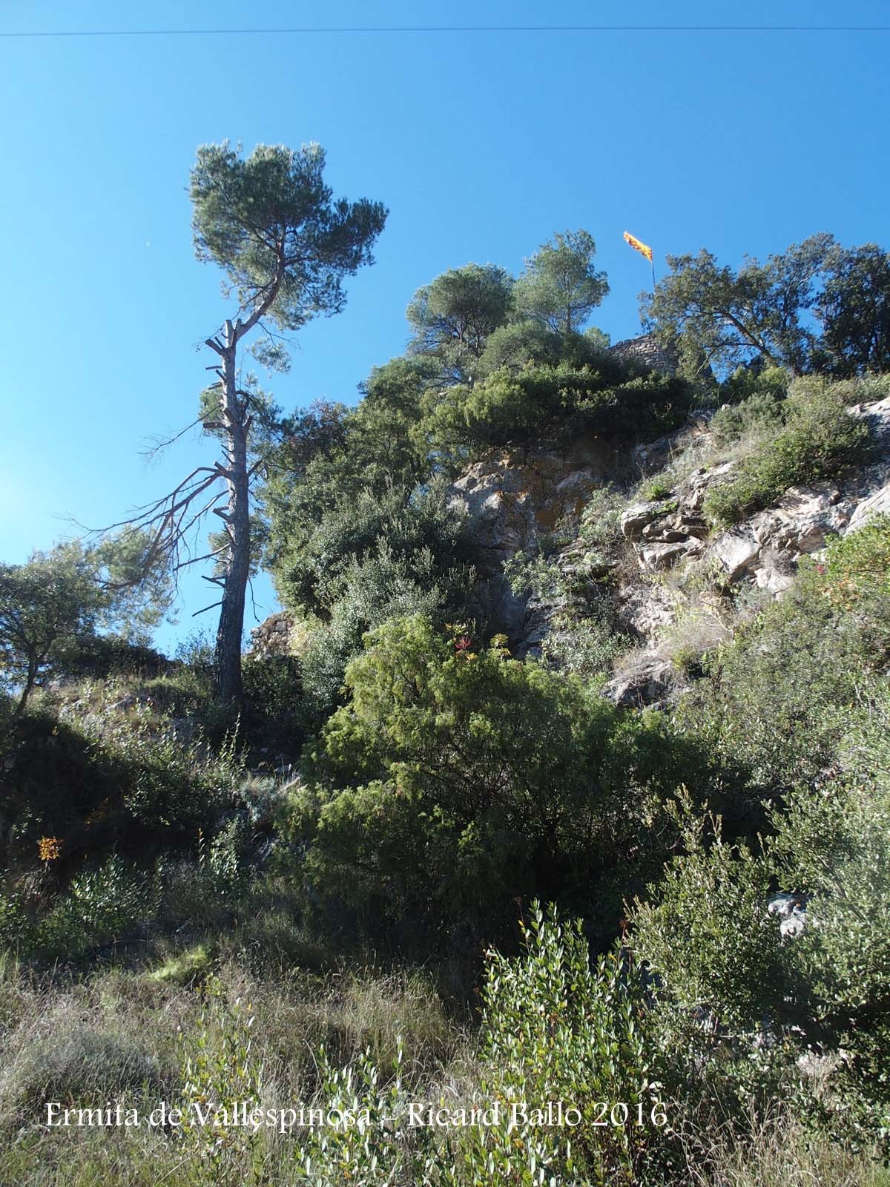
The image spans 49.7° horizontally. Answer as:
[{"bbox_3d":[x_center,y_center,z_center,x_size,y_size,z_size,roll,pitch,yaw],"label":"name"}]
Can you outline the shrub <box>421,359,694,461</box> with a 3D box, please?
[{"bbox_3d":[3.299,-5.705,30.291,8.200,2.500,3.400,0,-16,0],"label":"shrub"}]

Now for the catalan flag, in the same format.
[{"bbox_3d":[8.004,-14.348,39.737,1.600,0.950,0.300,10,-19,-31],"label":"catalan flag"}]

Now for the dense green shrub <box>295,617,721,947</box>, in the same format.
[{"bbox_3d":[0.484,2.274,11.262,4.304,3.464,3.443,0,-16,0],"label":"dense green shrub"}]

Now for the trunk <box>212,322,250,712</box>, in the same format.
[{"bbox_3d":[-3.937,-1.708,17.790,0.600,7.400,0.600,0,-16,0],"label":"trunk"}]

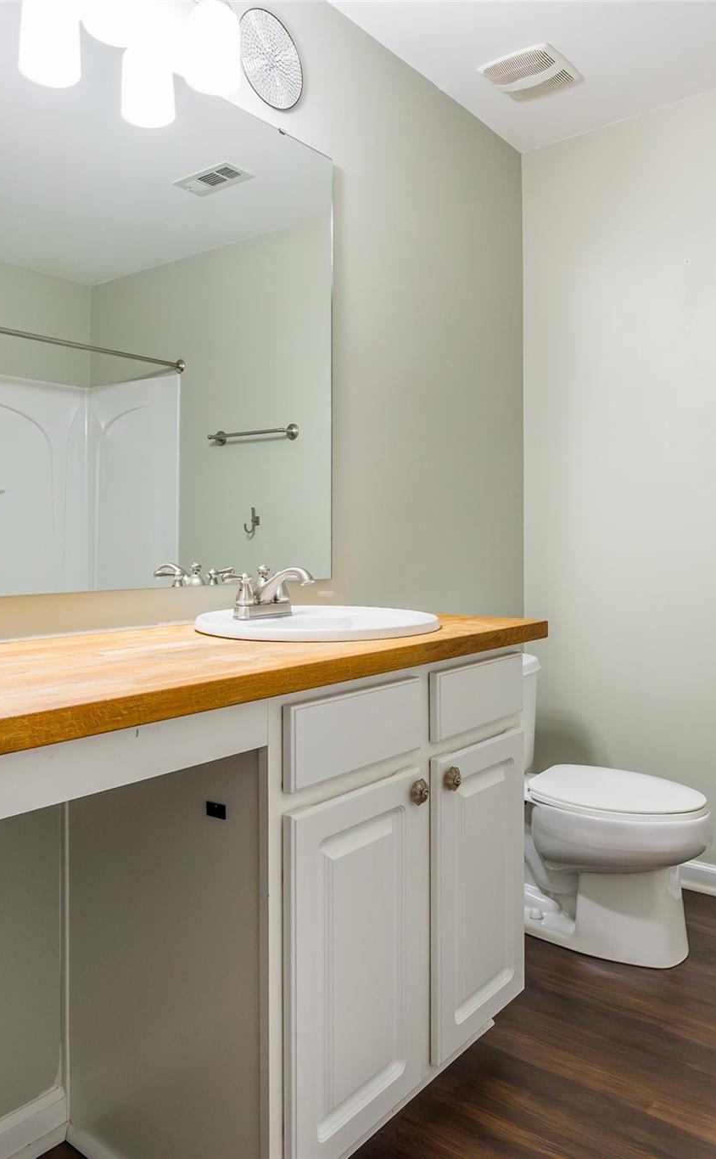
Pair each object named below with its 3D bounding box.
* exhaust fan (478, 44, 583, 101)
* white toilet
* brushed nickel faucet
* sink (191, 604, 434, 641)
[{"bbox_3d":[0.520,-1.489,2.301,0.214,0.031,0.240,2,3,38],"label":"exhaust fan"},{"bbox_3d":[0.621,0.619,2.242,0.770,0.745,0.449,2,3,38],"label":"white toilet"},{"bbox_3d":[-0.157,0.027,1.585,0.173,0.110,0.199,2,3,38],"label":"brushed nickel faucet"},{"bbox_3d":[-0.064,0.163,1.582,0.484,0.173,0.500,2,3,38],"label":"sink"}]

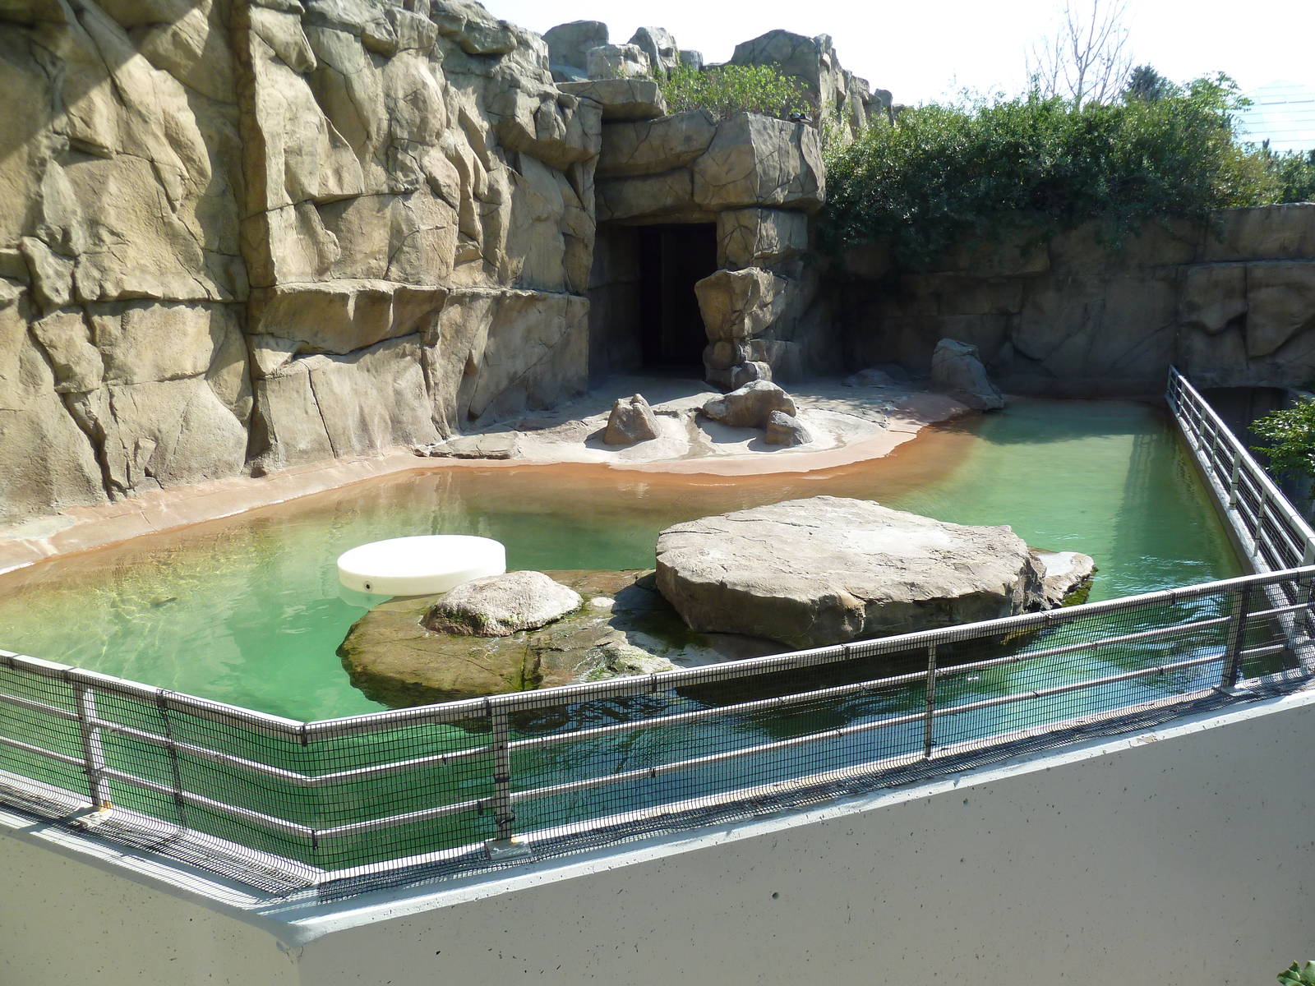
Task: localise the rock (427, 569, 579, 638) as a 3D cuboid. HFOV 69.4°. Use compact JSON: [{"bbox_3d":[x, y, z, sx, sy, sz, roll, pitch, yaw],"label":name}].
[{"bbox_3d":[-0.845,0.589,5.324,0.900,0.240,0.580,-5,12,-17],"label":"rock"}]

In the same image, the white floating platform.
[{"bbox_3d":[-1.565,0.473,6.337,1.070,0.135,1.070,-1,12,0],"label":"white floating platform"}]

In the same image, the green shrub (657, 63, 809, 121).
[{"bbox_3d":[1.201,-6.227,14.550,2.450,0.800,1.200,-1,12,0],"label":"green shrub"}]

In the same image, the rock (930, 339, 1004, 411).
[{"bbox_3d":[4.918,-1.925,15.120,1.080,1.100,0.950,-1,12,0],"label":"rock"}]

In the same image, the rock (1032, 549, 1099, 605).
[{"bbox_3d":[2.446,0.523,5.719,0.450,0.190,0.550,-5,12,-19],"label":"rock"}]

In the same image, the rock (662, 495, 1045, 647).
[{"bbox_3d":[1.063,0.402,5.491,2.100,0.360,1.950,-1,12,0],"label":"rock"}]

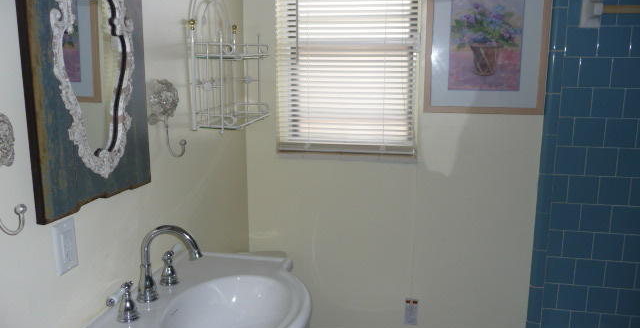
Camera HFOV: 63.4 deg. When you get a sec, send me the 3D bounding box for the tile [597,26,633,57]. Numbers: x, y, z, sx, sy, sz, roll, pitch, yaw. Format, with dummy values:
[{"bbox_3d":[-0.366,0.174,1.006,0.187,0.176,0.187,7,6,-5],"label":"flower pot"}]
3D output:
[{"bbox_3d":[1.058,-0.439,1.864,0.108,0.108,0.010,2,11,9],"label":"tile"}]

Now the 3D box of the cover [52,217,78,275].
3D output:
[{"bbox_3d":[-0.502,0.160,1.026,0.007,0.109,0.068,2,10,9],"label":"cover"}]

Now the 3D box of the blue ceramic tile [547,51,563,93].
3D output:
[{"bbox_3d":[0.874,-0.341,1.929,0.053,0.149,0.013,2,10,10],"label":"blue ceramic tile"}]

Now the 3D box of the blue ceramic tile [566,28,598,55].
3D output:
[{"bbox_3d":[0.950,-0.443,1.882,0.108,0.108,0.010,2,11,9],"label":"blue ceramic tile"}]

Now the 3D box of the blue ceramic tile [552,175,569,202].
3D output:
[{"bbox_3d":[0.920,0.094,1.985,0.053,0.108,0.010,2,11,9],"label":"blue ceramic tile"}]

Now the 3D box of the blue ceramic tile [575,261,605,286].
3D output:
[{"bbox_3d":[1.059,0.426,2.029,0.107,0.108,0.010,2,10,10],"label":"blue ceramic tile"}]

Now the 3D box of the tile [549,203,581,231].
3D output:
[{"bbox_3d":[0.953,0.205,2.010,0.107,0.108,0.010,2,10,10],"label":"tile"}]

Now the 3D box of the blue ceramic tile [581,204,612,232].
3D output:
[{"bbox_3d":[1.060,0.209,1.990,0.107,0.108,0.010,2,10,10],"label":"blue ceramic tile"}]

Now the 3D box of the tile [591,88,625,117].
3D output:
[{"bbox_3d":[1.056,-0.222,1.899,0.108,0.108,0.010,2,10,10],"label":"tile"}]

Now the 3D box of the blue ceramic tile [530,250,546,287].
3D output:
[{"bbox_3d":[0.866,0.414,2.053,0.051,0.152,0.010,2,11,9],"label":"blue ceramic tile"}]

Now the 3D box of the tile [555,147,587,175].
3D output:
[{"bbox_3d":[0.948,-0.012,1.961,0.108,0.108,0.010,2,11,9],"label":"tile"}]

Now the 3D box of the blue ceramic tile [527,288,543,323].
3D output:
[{"bbox_3d":[0.865,0.564,2.081,0.051,0.152,0.010,2,11,9],"label":"blue ceramic tile"}]

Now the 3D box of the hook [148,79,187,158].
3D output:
[{"bbox_3d":[-0.415,-0.131,1.474,0.068,0.215,0.108,2,10,10],"label":"hook"}]

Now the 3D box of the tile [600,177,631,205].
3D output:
[{"bbox_3d":[1.108,0.103,1.949,0.108,0.108,0.010,2,10,10],"label":"tile"}]

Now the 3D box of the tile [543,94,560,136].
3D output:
[{"bbox_3d":[0.875,-0.190,1.956,0.053,0.153,0.013,2,10,10],"label":"tile"}]

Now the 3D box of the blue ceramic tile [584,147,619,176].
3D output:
[{"bbox_3d":[1.054,-0.007,1.939,0.108,0.108,0.010,2,10,10],"label":"blue ceramic tile"}]

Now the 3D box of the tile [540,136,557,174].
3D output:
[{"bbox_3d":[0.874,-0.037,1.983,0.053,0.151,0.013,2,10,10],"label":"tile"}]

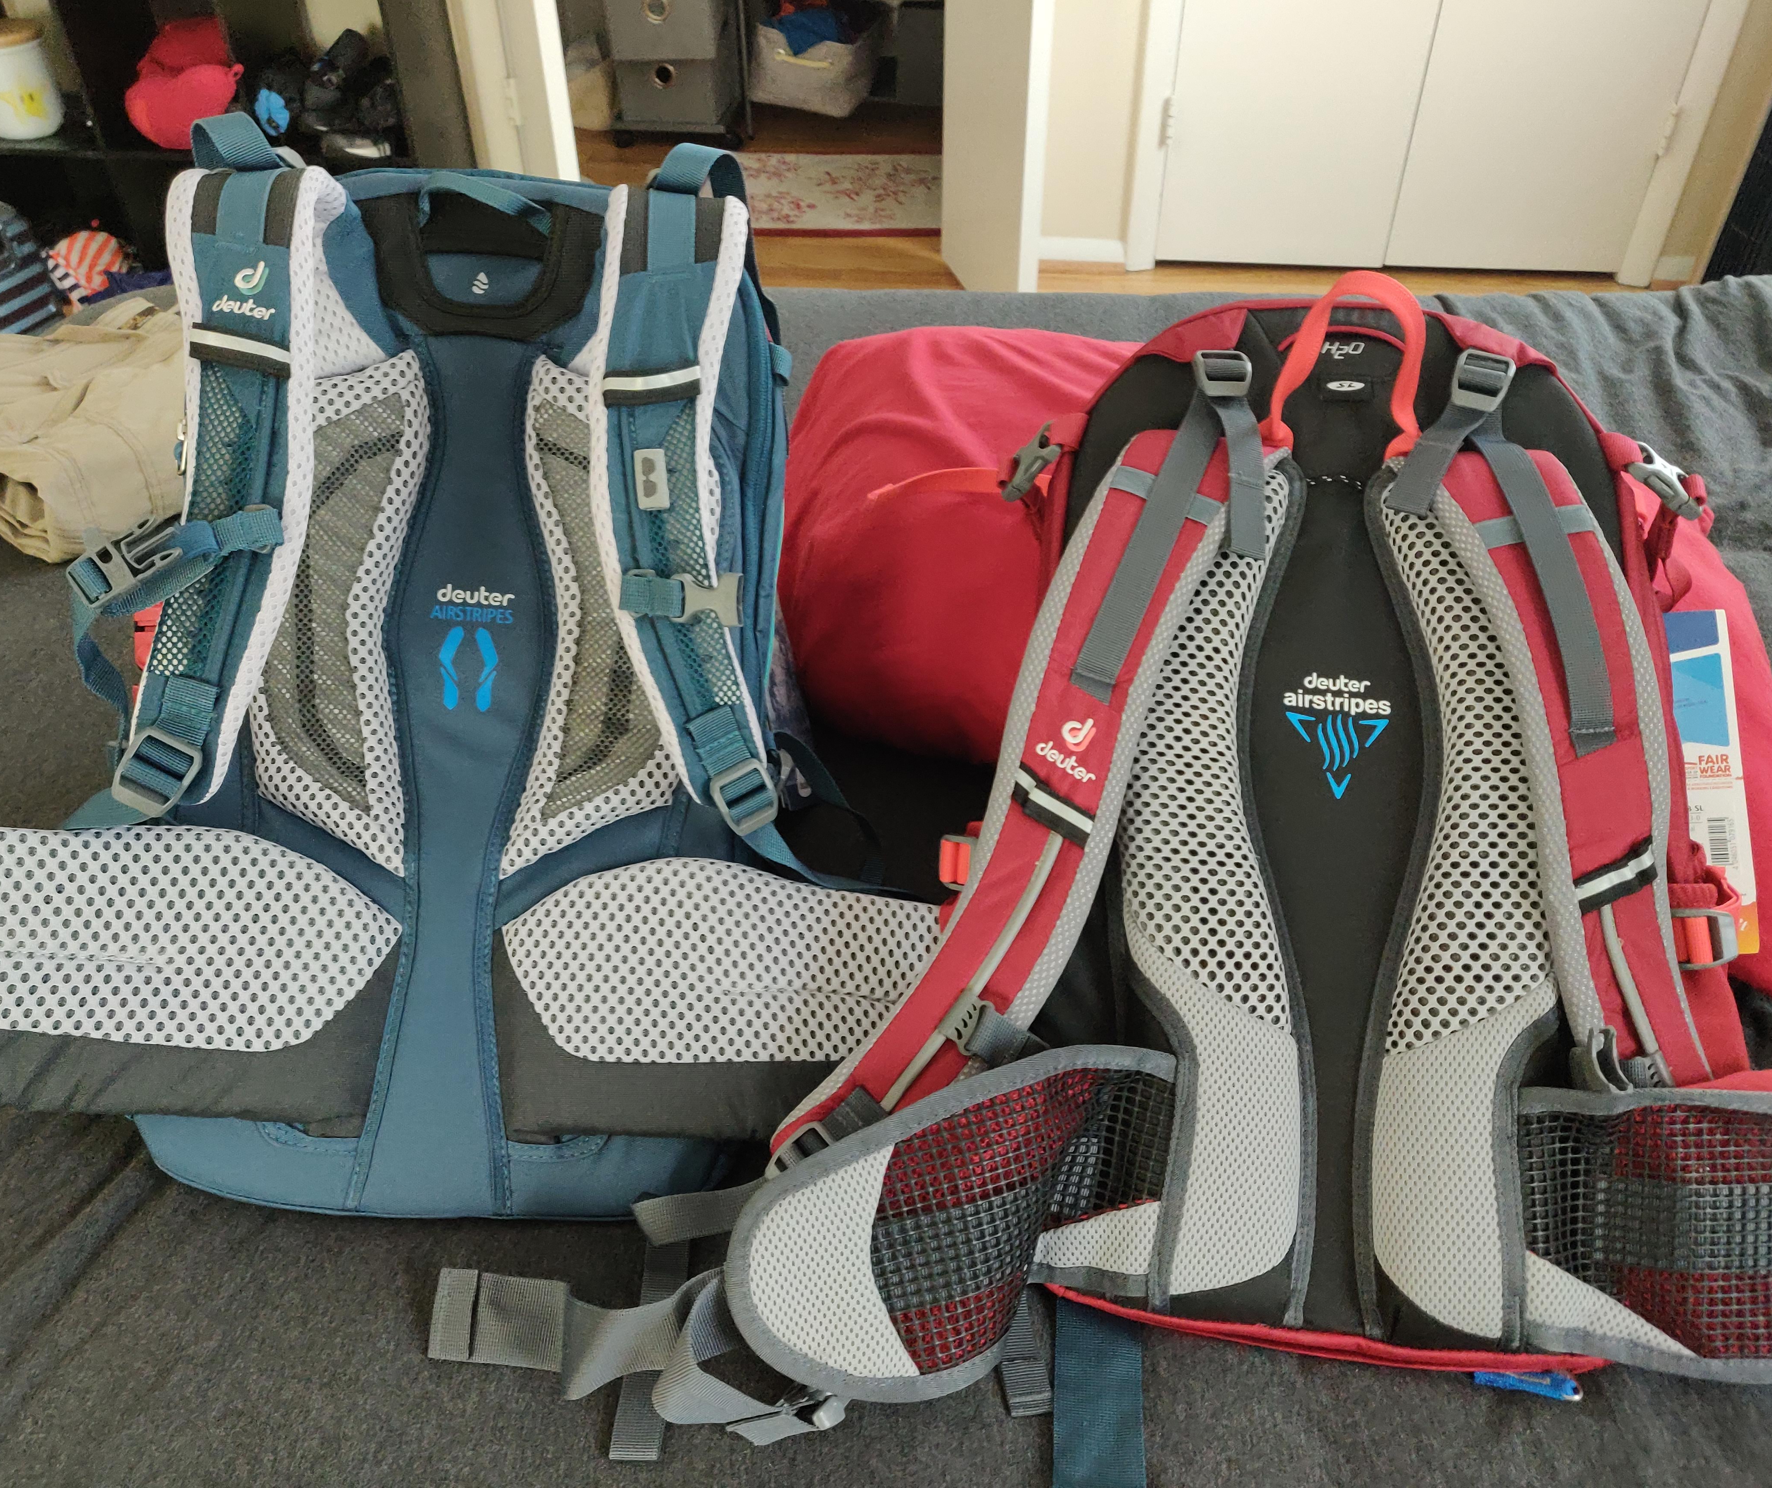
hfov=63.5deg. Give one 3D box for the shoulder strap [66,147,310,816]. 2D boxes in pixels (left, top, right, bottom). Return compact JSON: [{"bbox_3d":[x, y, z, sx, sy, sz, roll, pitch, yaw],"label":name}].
[{"bbox_3d":[-0.304,-0.124,0.652,0.100,0.075,0.320,2,78,0],"label":"shoulder strap"}]

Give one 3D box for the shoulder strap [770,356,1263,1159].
[{"bbox_3d":[0.080,-0.006,0.650,0.100,0.085,0.430,25,78,12],"label":"shoulder strap"}]

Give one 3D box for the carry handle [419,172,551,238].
[{"bbox_3d":[-0.197,-0.266,0.702,0.070,0.033,0.030,2,83,0],"label":"carry handle"}]

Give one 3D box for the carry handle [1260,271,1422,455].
[{"bbox_3d":[0.227,-0.189,0.708,0.080,0.036,0.098,2,75,7],"label":"carry handle"}]

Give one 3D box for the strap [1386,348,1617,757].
[{"bbox_3d":[0.286,-0.098,0.680,0.085,0.046,0.215,-8,75,5],"label":"strap"}]

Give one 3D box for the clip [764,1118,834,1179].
[{"bbox_3d":[-0.033,0.184,0.634,0.029,0.011,0.032,36,81,18],"label":"clip"}]

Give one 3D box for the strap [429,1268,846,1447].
[{"bbox_3d":[-0.105,0.242,0.592,0.180,0.045,0.062,4,39,4],"label":"strap"}]

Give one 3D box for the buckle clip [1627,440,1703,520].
[{"bbox_3d":[0.386,-0.131,0.712,0.050,0.015,0.024,46,40,3],"label":"buckle clip"}]

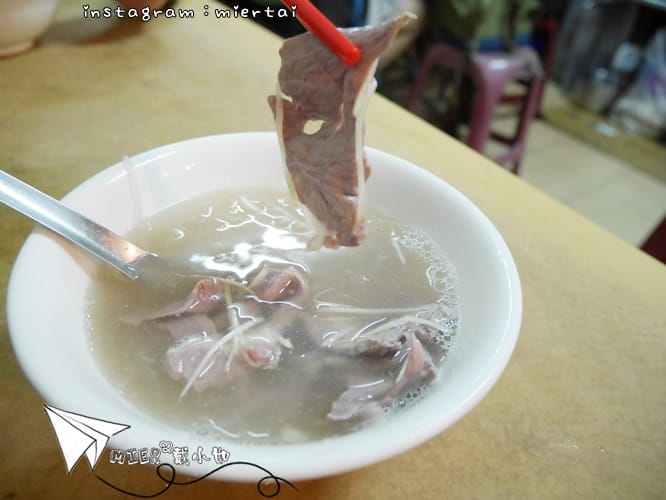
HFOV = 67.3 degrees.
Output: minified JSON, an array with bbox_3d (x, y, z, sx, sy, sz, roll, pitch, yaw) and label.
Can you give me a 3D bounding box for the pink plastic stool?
[{"bbox_3d":[0.520,-0.528,1.894,0.360,0.460,0.360,-22,47,-31],"label":"pink plastic stool"}]

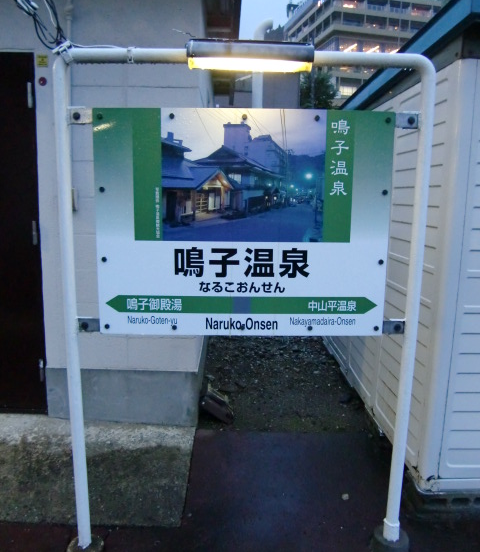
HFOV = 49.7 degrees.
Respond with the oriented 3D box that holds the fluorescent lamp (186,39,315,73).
[{"bbox_3d":[0.033,-0.723,1.702,0.406,0.076,0.090,1,10,-1],"label":"fluorescent lamp"}]

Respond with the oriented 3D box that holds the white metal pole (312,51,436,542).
[{"bbox_3d":[0.453,0.156,1.916,0.419,1.854,0.058,1,10,-1],"label":"white metal pole"}]

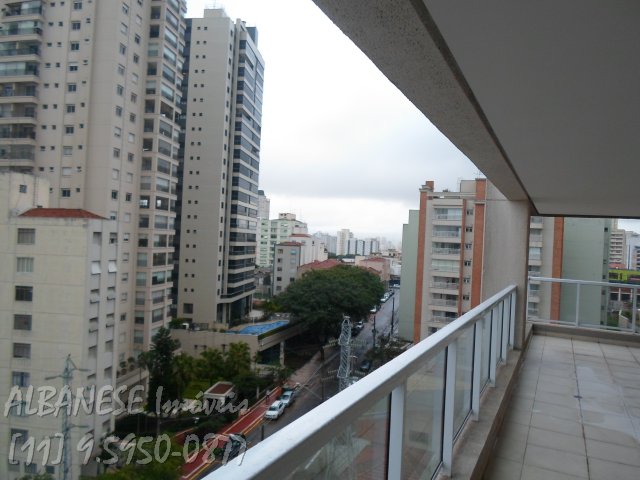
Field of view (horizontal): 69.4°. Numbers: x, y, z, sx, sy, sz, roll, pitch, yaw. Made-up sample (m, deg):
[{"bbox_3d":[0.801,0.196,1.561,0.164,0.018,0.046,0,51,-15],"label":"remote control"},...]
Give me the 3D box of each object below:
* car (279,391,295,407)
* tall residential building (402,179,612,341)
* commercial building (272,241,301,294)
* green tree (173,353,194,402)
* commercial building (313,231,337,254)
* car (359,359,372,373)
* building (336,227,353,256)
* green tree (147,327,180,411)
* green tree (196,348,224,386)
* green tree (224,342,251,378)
[{"bbox_3d":[-5.072,24.557,71.764,1.700,1.470,4.100,3,0,16],"label":"car"},{"bbox_3d":[33.562,7.544,84.144,31.000,35.000,20.000,3,0,27],"label":"tall residential building"},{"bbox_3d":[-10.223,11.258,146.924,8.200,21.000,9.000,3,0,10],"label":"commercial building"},{"bbox_3d":[-19.268,19.552,66.114,2.900,7.000,2.900,3,-1,15],"label":"green tree"},{"bbox_3d":[5.768,8.122,609.975,28.000,34.000,20.000,3,0,10],"label":"commercial building"},{"bbox_3d":[9.296,25.417,94.069,1.700,1.470,4.200,3,0,14],"label":"car"},{"bbox_3d":[29.509,6.960,564.989,16.000,38.000,16.000,3,0,10],"label":"building"},{"bbox_3d":[-21.229,17.320,62.624,4.400,11.200,4.400,3,-1,15],"label":"green tree"},{"bbox_3d":[-18.352,21.283,77.847,4.700,6.400,4.700,3,0,10],"label":"green tree"},{"bbox_3d":[-14.518,21.098,81.849,5.200,6.400,5.200,3,0,10],"label":"green tree"}]

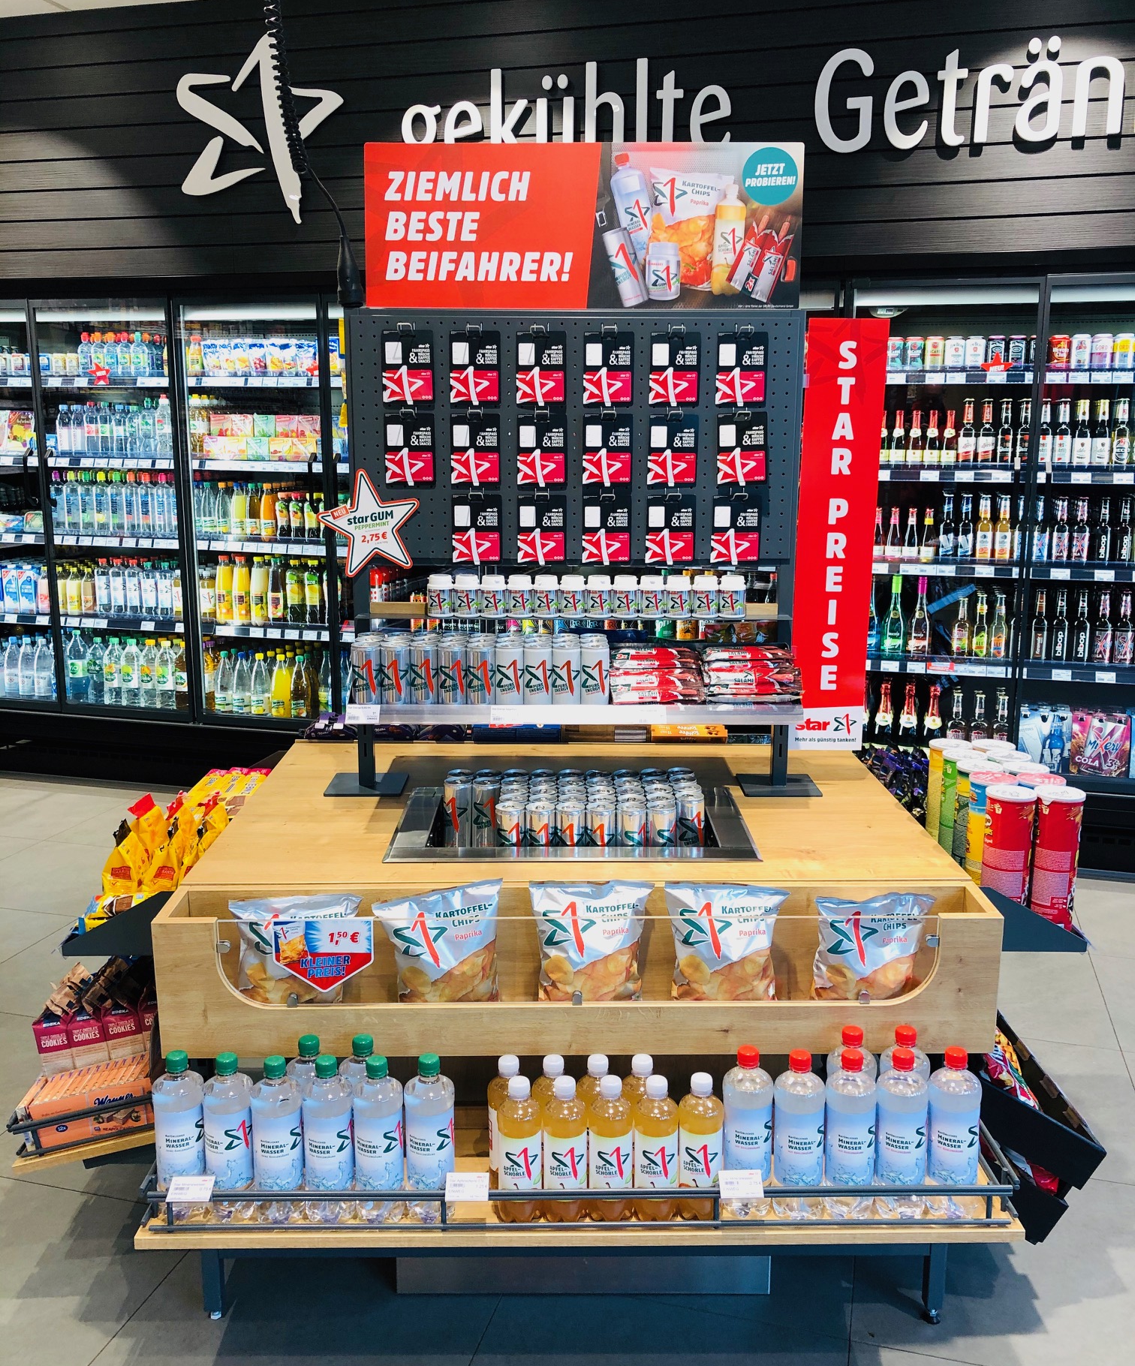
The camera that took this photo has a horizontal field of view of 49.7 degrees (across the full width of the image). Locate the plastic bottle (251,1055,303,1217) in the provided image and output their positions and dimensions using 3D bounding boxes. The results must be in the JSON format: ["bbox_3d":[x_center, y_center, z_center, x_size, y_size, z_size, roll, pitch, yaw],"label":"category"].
[{"bbox_3d":[-0.417,0.657,1.768,0.072,0.247,0.072,0,12,-1],"label":"plastic bottle"}]

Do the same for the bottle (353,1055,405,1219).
[{"bbox_3d":[-0.271,0.655,1.765,0.072,0.242,0.072,0,12,-1],"label":"bottle"}]

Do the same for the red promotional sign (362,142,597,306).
[{"bbox_3d":[-0.159,-0.838,2.252,0.424,0.286,0.010,0,12,-1],"label":"red promotional sign"}]

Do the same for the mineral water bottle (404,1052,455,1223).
[{"bbox_3d":[-0.195,0.655,1.765,0.074,0.246,0.074,0,12,-1],"label":"mineral water bottle"}]

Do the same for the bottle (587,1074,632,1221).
[{"bbox_3d":[0.064,0.671,1.771,0.065,0.211,0.065,0,12,-1],"label":"bottle"}]

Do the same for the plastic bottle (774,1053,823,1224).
[{"bbox_3d":[0.334,0.652,1.774,0.074,0.246,0.074,0,12,-1],"label":"plastic bottle"}]

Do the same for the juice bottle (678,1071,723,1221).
[{"bbox_3d":[0.193,0.669,1.777,0.065,0.211,0.065,0,12,-1],"label":"juice bottle"}]

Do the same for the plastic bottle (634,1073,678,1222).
[{"bbox_3d":[0.128,0.672,1.770,0.063,0.212,0.063,0,12,-1],"label":"plastic bottle"}]

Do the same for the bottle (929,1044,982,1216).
[{"bbox_3d":[0.562,0.652,1.794,0.072,0.247,0.072,0,12,-1],"label":"bottle"}]

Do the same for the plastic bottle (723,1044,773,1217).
[{"bbox_3d":[0.262,0.651,1.797,0.072,0.247,0.072,0,12,-1],"label":"plastic bottle"}]

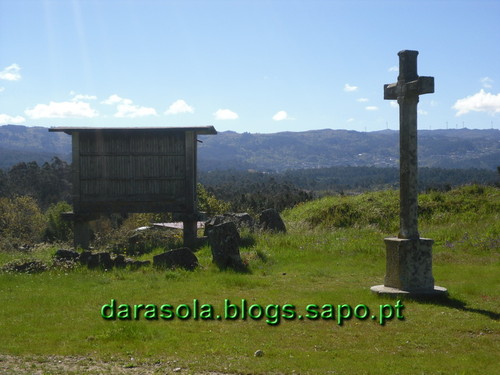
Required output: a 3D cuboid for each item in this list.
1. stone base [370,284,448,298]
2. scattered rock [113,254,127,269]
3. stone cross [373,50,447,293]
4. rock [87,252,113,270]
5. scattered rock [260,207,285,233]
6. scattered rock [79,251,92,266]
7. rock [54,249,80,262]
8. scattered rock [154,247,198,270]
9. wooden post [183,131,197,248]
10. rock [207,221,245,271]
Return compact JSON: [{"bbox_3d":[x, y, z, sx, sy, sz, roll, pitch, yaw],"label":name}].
[{"bbox_3d":[2.265,1.470,12.100,1.090,0.080,1.090,0,1,0],"label":"stone base"},{"bbox_3d":[-2.496,1.420,16.300,0.262,0.277,0.260,0,0,0],"label":"scattered rock"},{"bbox_3d":[2.430,-0.240,13.000,1.150,3.680,1.180,0,0,-19],"label":"stone cross"},{"bbox_3d":[-2.632,1.294,14.900,0.450,0.320,0.360,0,1,0],"label":"rock"},{"bbox_3d":[0.573,0.840,21.500,0.700,0.610,0.550,0,1,0],"label":"scattered rock"},{"bbox_3d":[-3.204,1.393,16.600,0.267,0.331,0.280,0,0,0],"label":"scattered rock"},{"bbox_3d":[-3.683,1.377,17.200,0.514,0.293,0.380,0,0,0],"label":"rock"},{"bbox_3d":[-1.403,1.351,16.100,0.842,0.453,0.580,0,0,0],"label":"scattered rock"},{"bbox_3d":[-1.335,0.044,18.800,0.290,2.600,0.270,0,1,0],"label":"wooden post"},{"bbox_3d":[-0.426,1.007,14.800,0.630,0.860,0.480,0,1,0],"label":"rock"}]

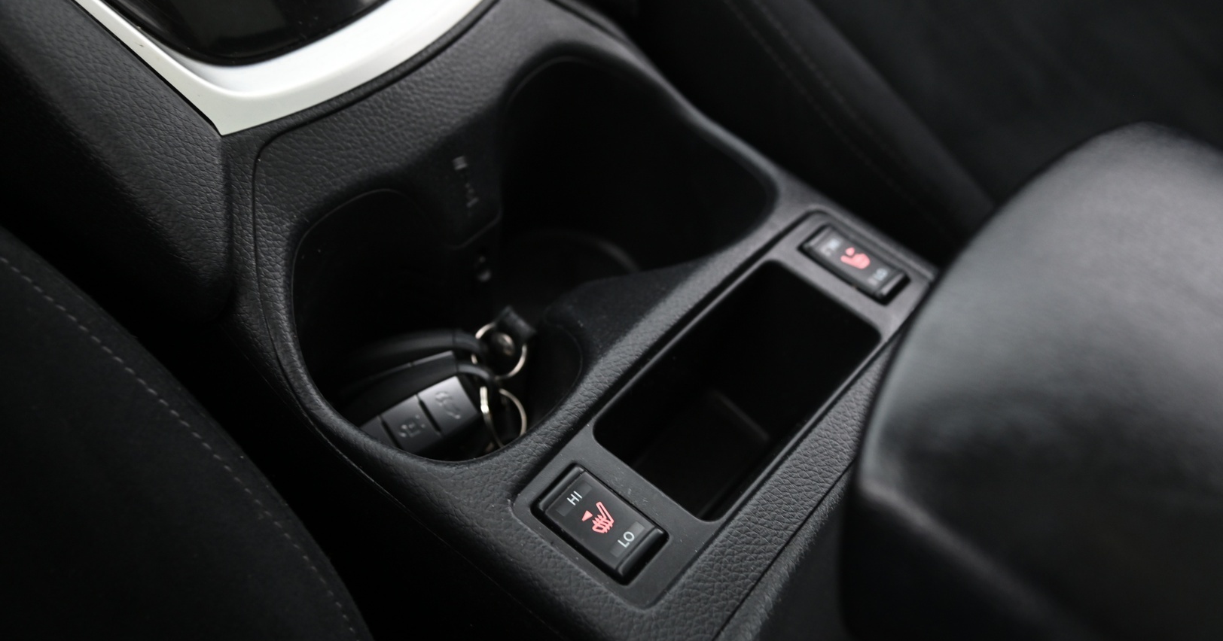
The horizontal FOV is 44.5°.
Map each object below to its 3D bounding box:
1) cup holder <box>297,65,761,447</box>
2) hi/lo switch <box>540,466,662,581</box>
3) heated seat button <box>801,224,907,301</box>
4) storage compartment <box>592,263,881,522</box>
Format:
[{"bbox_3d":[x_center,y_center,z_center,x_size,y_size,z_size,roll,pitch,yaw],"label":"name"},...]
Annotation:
[{"bbox_3d":[-0.035,-0.004,0.545,0.106,0.074,0.198,35,50,17],"label":"cup holder"},{"bbox_3d":[-0.004,0.062,0.447,0.036,0.009,0.021,35,50,17],"label":"hi/lo switch"},{"bbox_3d":[0.088,-0.020,0.543,0.036,0.009,0.021,35,50,17],"label":"heated seat button"},{"bbox_3d":[0.039,0.038,0.514,0.050,0.056,0.110,35,50,17],"label":"storage compartment"}]

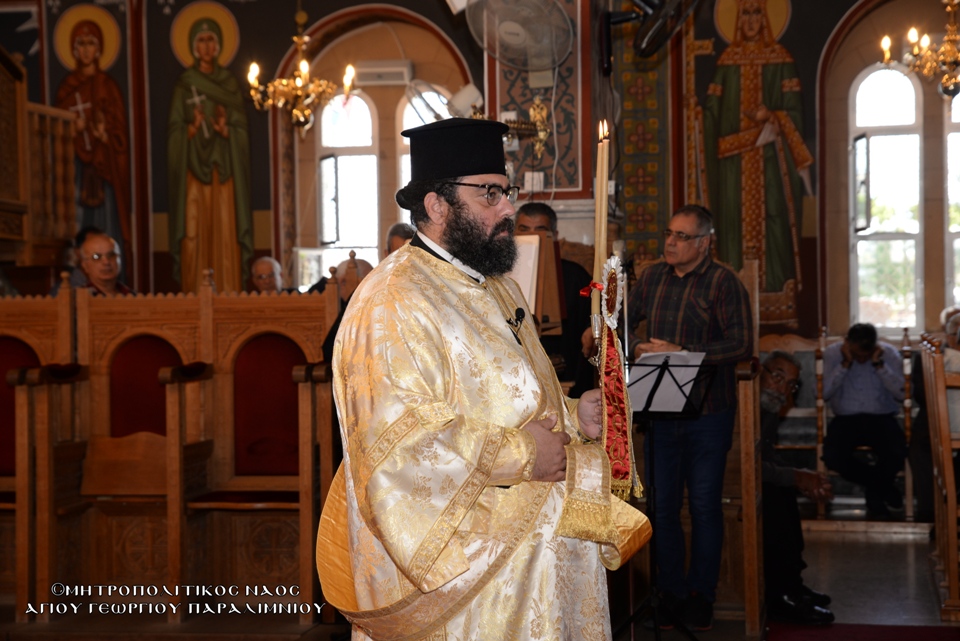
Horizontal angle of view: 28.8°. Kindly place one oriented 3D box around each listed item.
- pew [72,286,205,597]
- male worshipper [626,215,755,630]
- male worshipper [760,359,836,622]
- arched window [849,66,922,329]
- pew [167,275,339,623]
[{"bbox_3d":[-1.571,0.572,8.257,0.640,1.460,0.500,-1,0,11],"label":"pew"},{"bbox_3d":[0.870,0.392,7.750,0.510,1.740,0.350,-1,0,30],"label":"male worshipper"},{"bbox_3d":[1.240,0.760,8.500,0.760,1.220,0.520,-1,0,15],"label":"male worshipper"},{"bbox_3d":[2.721,-0.810,12.500,0.490,1.780,0.110,-1,0,15],"label":"arched window"},{"bbox_3d":[-0.993,0.544,8.187,0.640,1.500,0.500,-1,0,11],"label":"pew"}]

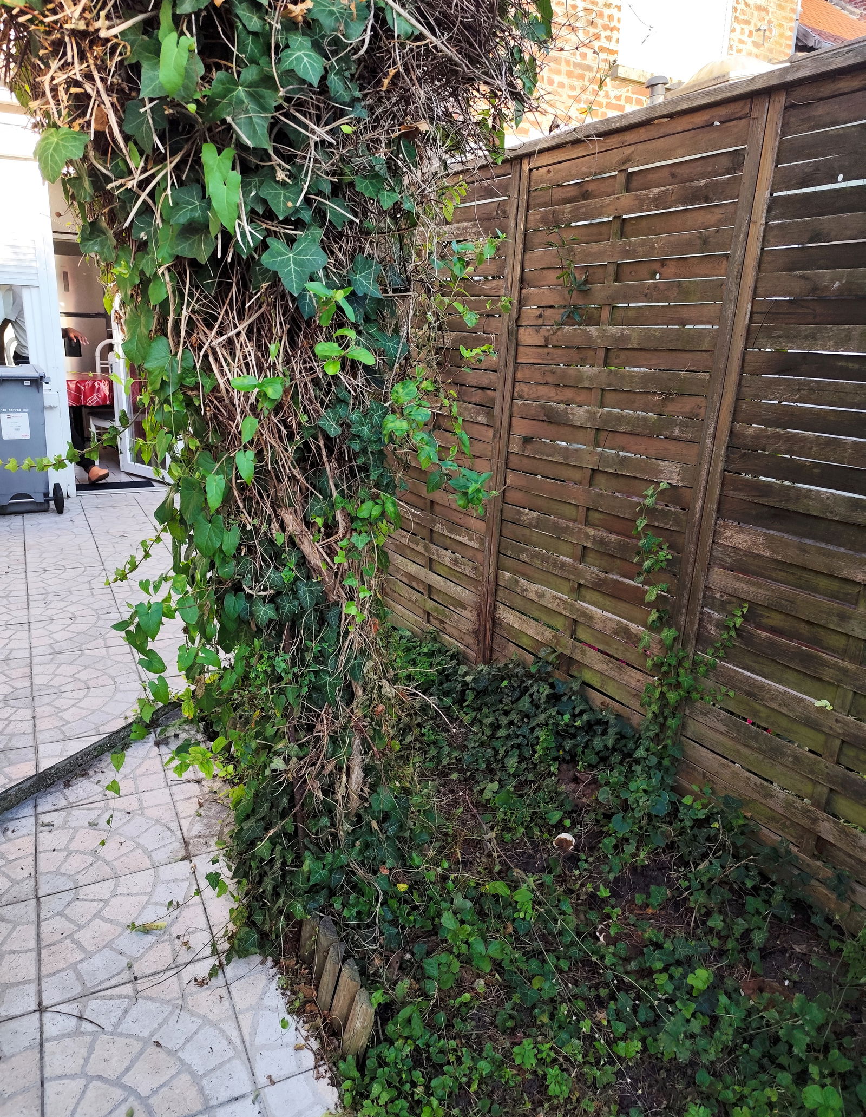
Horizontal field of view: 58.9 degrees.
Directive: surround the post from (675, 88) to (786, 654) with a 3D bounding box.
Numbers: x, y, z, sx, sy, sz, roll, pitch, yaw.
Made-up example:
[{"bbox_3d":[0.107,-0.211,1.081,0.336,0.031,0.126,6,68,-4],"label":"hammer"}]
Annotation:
[{"bbox_3d":[0.759,-0.266,2.035,0.060,1.750,0.088,-7,18,-34],"label":"post"}]

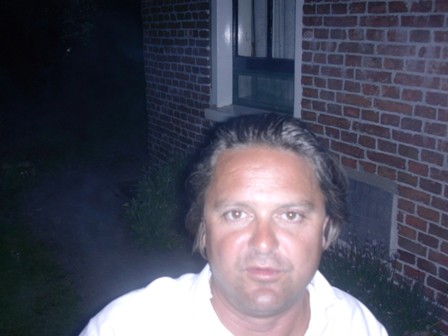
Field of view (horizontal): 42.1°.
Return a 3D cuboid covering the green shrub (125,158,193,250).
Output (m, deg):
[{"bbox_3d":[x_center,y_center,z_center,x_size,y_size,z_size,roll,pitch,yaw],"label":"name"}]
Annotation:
[{"bbox_3d":[-0.475,0.250,4.050,0.480,0.600,0.600,-8,16,-29],"label":"green shrub"}]

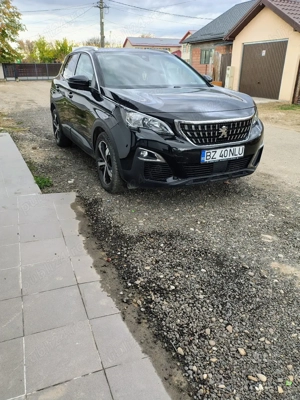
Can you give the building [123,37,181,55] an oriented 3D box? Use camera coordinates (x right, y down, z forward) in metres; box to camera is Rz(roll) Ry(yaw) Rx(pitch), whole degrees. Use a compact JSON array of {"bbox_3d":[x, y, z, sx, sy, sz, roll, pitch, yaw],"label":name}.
[{"bbox_3d":[1.075,-23.839,48.908,10.000,6.140,5.750,-8,25,-18],"label":"building"}]

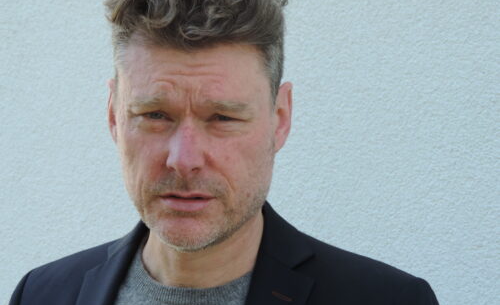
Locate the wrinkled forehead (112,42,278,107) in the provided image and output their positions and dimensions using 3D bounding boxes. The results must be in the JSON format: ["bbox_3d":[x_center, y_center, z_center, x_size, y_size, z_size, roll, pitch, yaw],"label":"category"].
[{"bbox_3d":[-0.054,-0.075,2.140,0.148,0.060,0.062,0,7,13],"label":"wrinkled forehead"}]

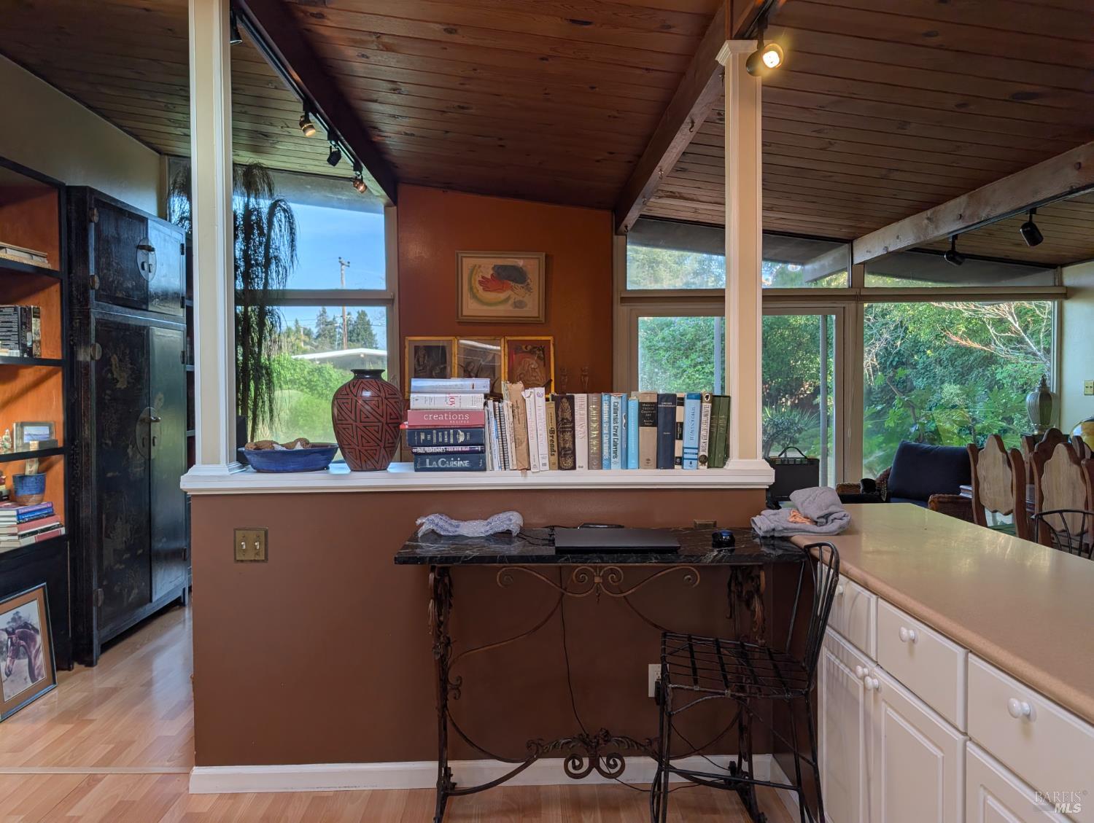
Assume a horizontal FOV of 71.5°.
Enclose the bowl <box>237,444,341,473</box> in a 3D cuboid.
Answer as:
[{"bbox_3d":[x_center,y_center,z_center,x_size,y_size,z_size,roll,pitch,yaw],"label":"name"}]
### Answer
[{"bbox_3d":[-0.894,0.156,2.630,0.345,0.091,0.313,0,2,-2],"label":"bowl"}]

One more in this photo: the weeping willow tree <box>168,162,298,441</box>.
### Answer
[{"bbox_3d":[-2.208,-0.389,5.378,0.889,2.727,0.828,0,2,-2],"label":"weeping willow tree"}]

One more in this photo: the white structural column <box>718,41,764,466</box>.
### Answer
[{"bbox_3d":[0.678,-0.525,2.638,0.146,1.434,0.146,0,2,-2],"label":"white structural column"}]

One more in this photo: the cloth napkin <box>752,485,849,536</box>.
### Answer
[{"bbox_3d":[0.820,0.314,2.480,0.300,0.125,0.260,0,2,-2],"label":"cloth napkin"}]

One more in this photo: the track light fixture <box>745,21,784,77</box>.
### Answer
[{"bbox_3d":[0.679,-1.133,2.380,0.085,0.155,0.115,-1,2,-24],"label":"track light fixture"}]

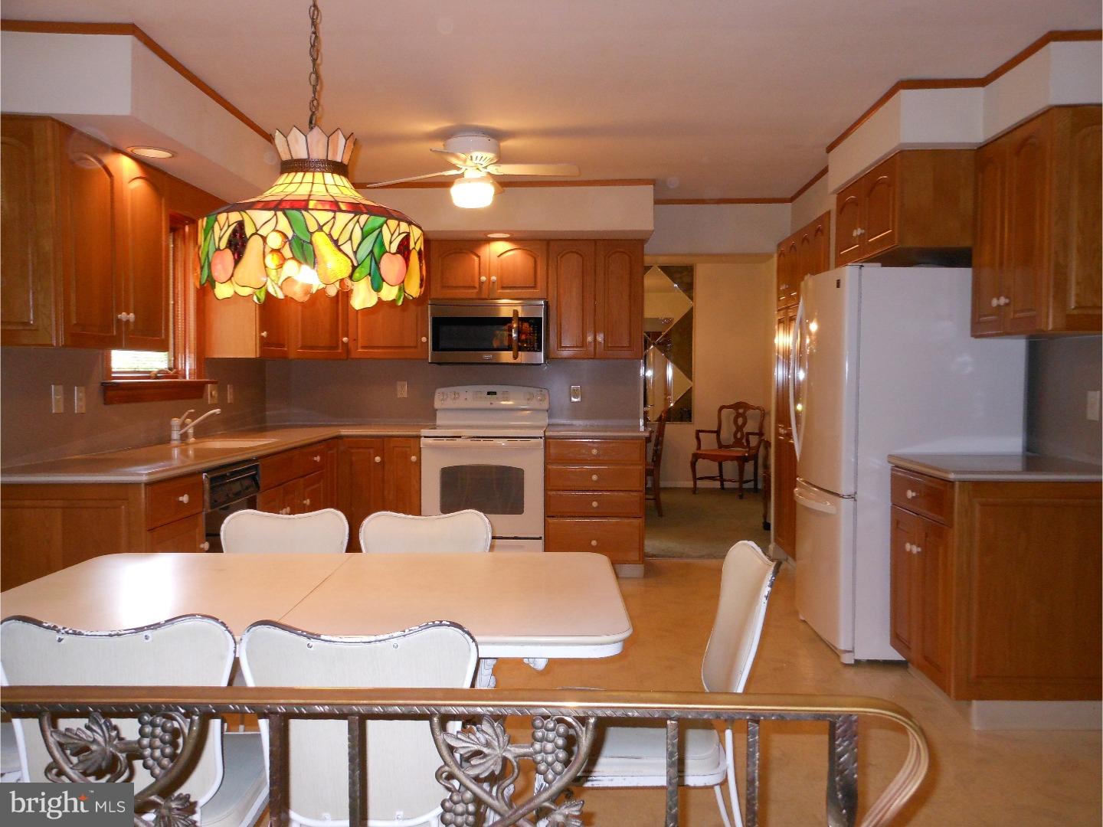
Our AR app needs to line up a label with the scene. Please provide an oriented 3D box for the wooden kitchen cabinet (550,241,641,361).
[{"bbox_3d":[0.288,-0.732,5.866,0.604,0.762,0.330,0,2,1],"label":"wooden kitchen cabinet"}]

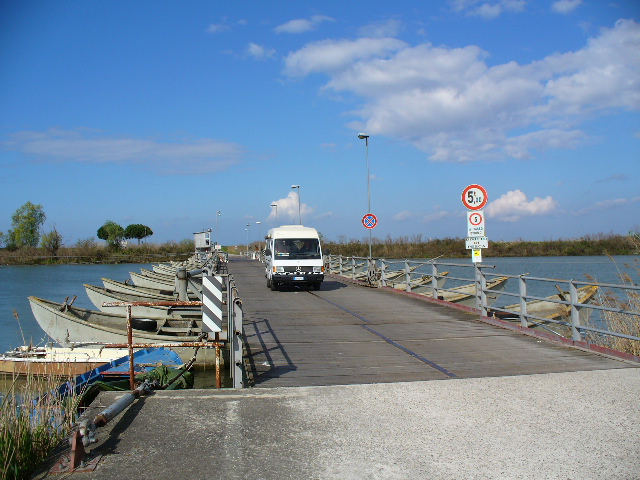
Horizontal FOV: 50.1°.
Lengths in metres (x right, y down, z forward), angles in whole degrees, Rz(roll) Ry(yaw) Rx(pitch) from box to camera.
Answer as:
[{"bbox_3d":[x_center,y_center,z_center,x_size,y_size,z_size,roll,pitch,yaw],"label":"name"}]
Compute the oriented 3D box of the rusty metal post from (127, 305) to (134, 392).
[{"bbox_3d":[-2.186,1.247,7.900,0.055,1.020,0.055,-3,0,0],"label":"rusty metal post"}]

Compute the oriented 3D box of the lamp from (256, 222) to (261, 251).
[{"bbox_3d":[-8.900,0.072,99.000,0.600,5.300,0.250,-1,0,-10],"label":"lamp"}]

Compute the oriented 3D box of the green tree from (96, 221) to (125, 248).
[{"bbox_3d":[-37.974,-0.725,124.000,5.000,5.700,4.900,-1,0,0],"label":"green tree"}]

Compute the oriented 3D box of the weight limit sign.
[{"bbox_3d":[3.591,-0.982,15.800,0.600,0.600,0.040,-2,0,7],"label":"weight limit sign"}]

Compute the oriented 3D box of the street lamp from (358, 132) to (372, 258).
[{"bbox_3d":[1.788,-1.230,26.300,0.500,5.850,0.220,-2,0,-12],"label":"street lamp"}]

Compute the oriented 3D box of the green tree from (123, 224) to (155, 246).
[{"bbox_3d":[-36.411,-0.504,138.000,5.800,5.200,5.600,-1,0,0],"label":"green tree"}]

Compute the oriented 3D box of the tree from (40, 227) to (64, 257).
[{"bbox_3d":[-41.996,0.188,107.000,3.400,4.700,3.300,-1,0,0],"label":"tree"}]

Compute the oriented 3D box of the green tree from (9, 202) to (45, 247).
[{"bbox_3d":[-47.460,-2.190,111.000,6.000,7.800,5.700,-1,0,0],"label":"green tree"}]

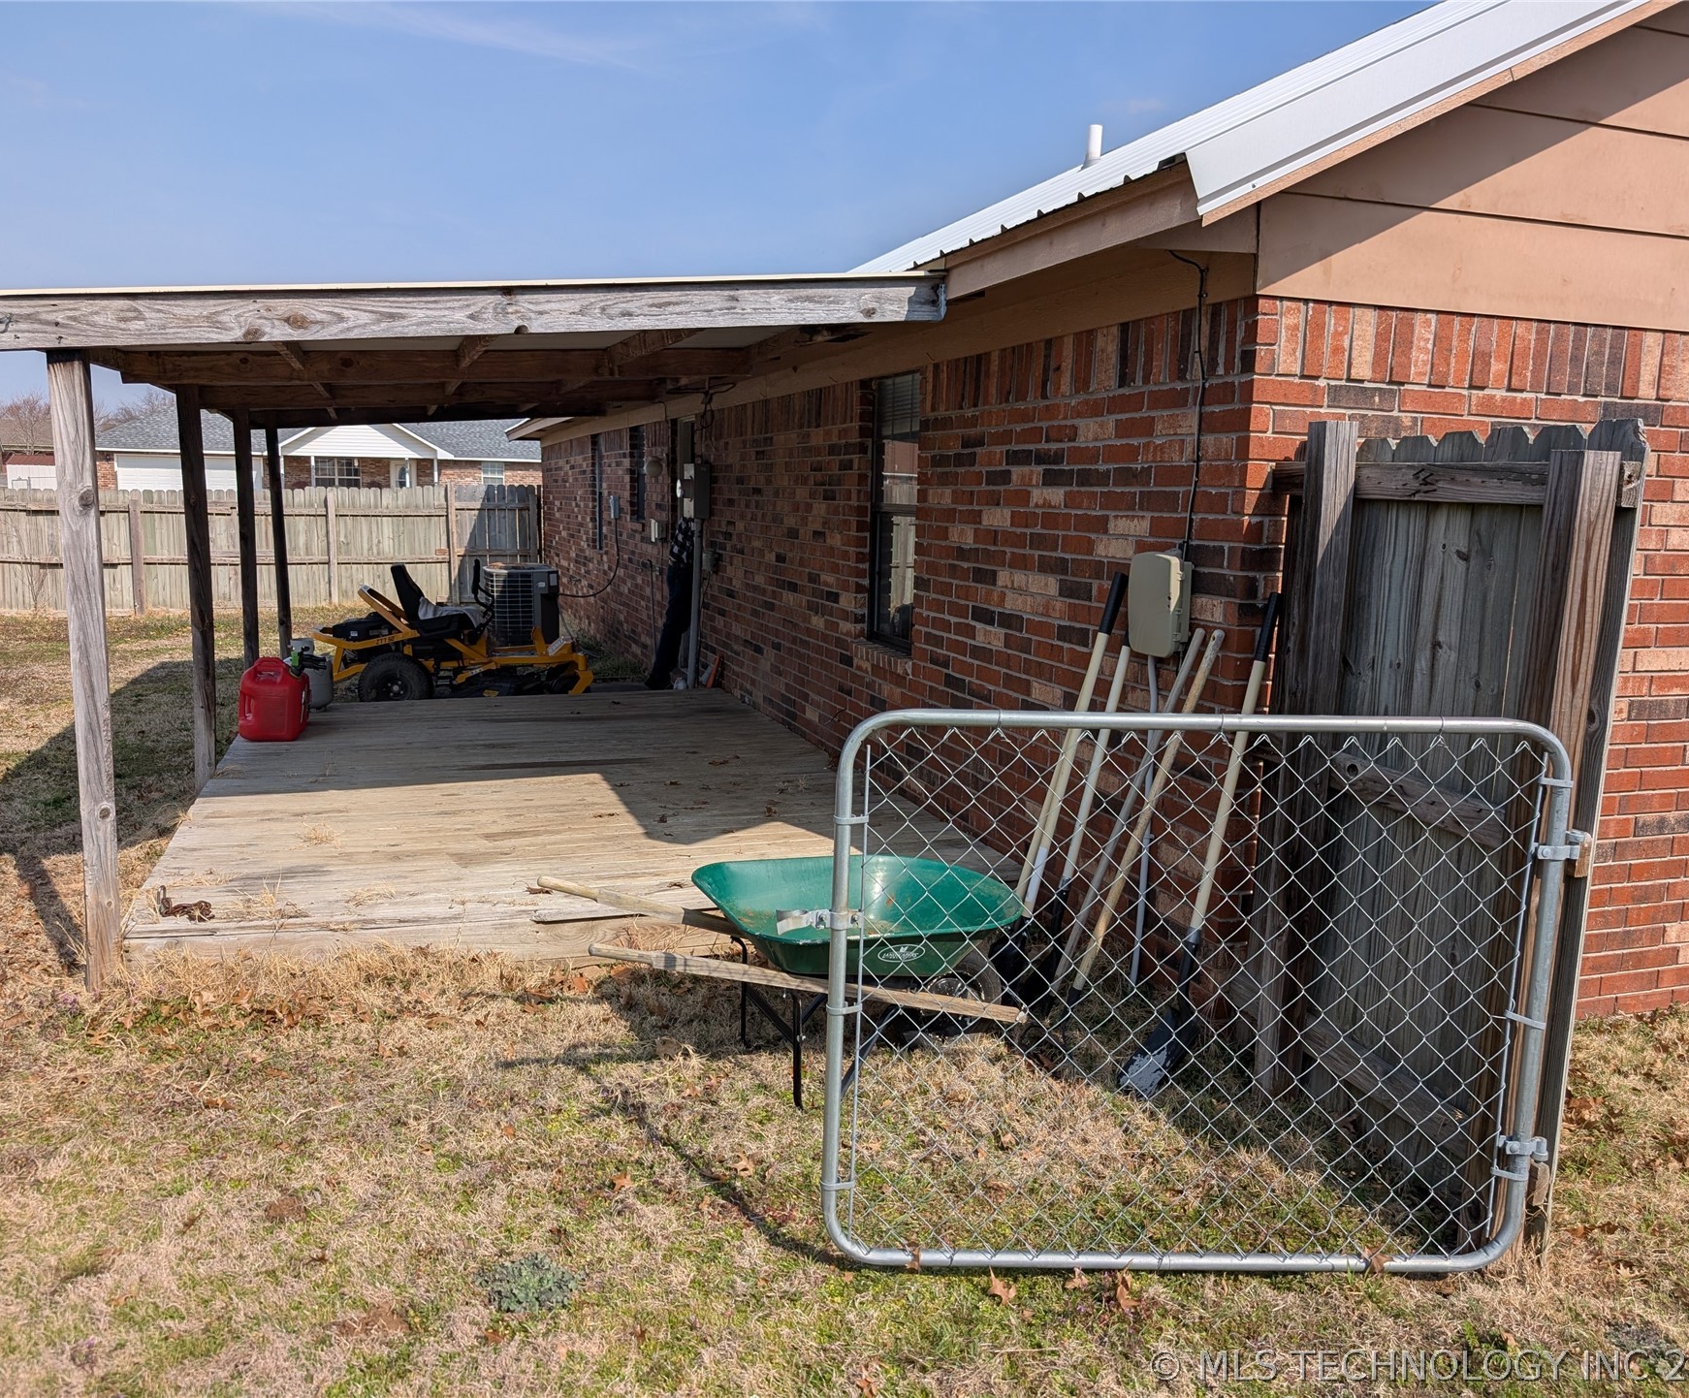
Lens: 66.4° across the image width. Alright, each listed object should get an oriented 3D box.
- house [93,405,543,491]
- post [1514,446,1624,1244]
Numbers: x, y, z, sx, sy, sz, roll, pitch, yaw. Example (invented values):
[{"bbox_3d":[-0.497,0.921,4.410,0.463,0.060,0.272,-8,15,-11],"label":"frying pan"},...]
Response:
[{"bbox_3d":[-18.293,-9.074,49.126,17.500,4.600,10.500,1,9,-3],"label":"house"},{"bbox_3d":[1.494,0.374,2.780,0.090,1.782,0.090,-2,10,-19],"label":"post"}]

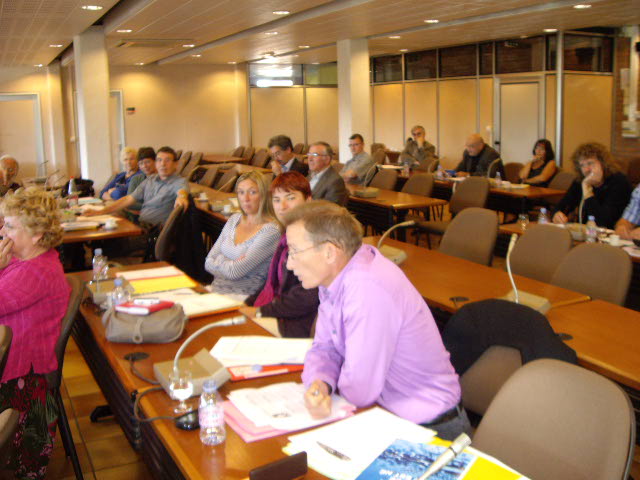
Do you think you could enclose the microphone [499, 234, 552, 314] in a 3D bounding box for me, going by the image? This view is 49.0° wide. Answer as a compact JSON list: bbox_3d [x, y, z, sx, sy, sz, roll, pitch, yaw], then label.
[{"bbox_3d":[0.820,0.132,2.847,0.220,0.305,0.210,-6,11,-26],"label":"microphone"}]

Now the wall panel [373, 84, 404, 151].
[{"bbox_3d":[1.503,-2.327,15.375,0.060,2.100,1.200,-7,12,-26],"label":"wall panel"}]

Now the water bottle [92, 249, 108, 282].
[{"bbox_3d":[-1.105,0.131,3.524,0.066,0.163,0.066,-6,11,-26],"label":"water bottle"}]

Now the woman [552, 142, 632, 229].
[{"bbox_3d":[1.855,-0.010,4.883,0.780,1.300,0.580,-6,11,-26],"label":"woman"}]

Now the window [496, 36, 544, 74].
[{"bbox_3d":[3.162,-2.943,11.172,0.060,0.580,1.180,-6,11,-26],"label":"window"}]

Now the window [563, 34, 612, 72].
[{"bbox_3d":[4.101,-2.853,10.698,1.140,0.590,0.060,-6,11,-26],"label":"window"}]

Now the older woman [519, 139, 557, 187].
[{"bbox_3d":[2.472,-0.563,8.174,0.700,1.220,0.480,-10,14,-41],"label":"older woman"}]

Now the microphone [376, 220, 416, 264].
[{"bbox_3d":[0.405,0.004,3.920,0.290,0.205,0.210,-6,11,-26],"label":"microphone"}]

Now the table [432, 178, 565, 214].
[{"bbox_3d":[1.872,-0.219,7.557,0.600,0.750,1.820,-7,12,-26],"label":"table"}]

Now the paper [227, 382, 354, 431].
[{"bbox_3d":[-0.079,0.439,1.940,0.290,0.020,0.270,-6,11,-26],"label":"paper"}]

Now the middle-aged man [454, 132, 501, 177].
[{"bbox_3d":[1.955,-0.627,8.508,0.750,1.250,0.580,-6,11,-26],"label":"middle-aged man"}]

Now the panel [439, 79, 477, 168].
[{"bbox_3d":[2.550,-1.931,12.989,0.060,2.048,1.133,-6,11,-26],"label":"panel"}]

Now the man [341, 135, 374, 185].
[{"bbox_3d":[0.388,-0.635,8.564,0.720,1.280,0.540,-7,11,-28],"label":"man"}]

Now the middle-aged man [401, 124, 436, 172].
[{"bbox_3d":[1.378,-0.979,10.226,0.560,1.320,0.700,8,14,41],"label":"middle-aged man"}]

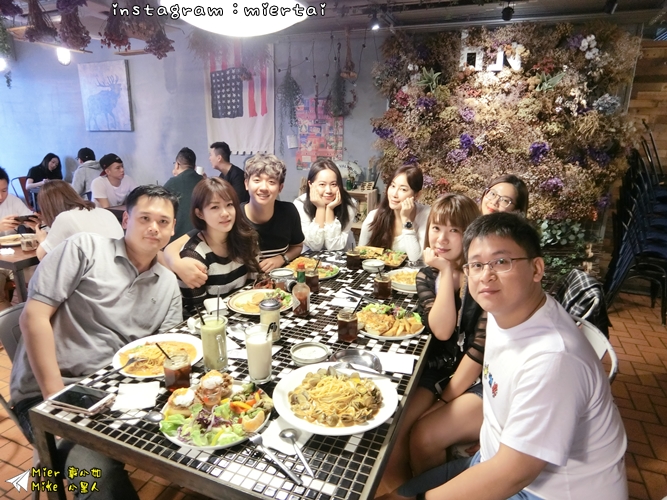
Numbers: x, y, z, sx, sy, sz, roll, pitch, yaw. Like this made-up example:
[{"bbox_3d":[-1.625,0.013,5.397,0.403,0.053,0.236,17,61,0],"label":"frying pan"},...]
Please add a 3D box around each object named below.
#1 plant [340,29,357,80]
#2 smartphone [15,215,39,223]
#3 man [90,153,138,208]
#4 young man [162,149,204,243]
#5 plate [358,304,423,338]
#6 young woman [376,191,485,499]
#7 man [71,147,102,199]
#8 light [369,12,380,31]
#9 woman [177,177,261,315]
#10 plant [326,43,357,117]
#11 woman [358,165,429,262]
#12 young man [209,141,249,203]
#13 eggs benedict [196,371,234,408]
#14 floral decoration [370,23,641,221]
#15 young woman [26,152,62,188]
[{"bbox_3d":[0.140,-1.823,3.772,0.165,0.460,0.160,-6,16,-20],"label":"plant"},{"bbox_3d":[-1.859,-0.191,2.450,0.150,0.075,0.009,-13,65,-39],"label":"smartphone"},{"bbox_3d":[-1.850,-0.200,3.490,0.800,1.240,0.520,15,21,38],"label":"man"},{"bbox_3d":[-1.354,-0.229,3.586,0.780,1.300,0.520,8,17,27],"label":"young man"},{"bbox_3d":[0.191,0.233,1.366,0.234,0.066,0.234,0,15,0],"label":"plate"},{"bbox_3d":[0.460,0.437,1.520,0.650,1.280,0.470,-8,19,-30],"label":"young woman"},{"bbox_3d":[-2.500,-0.421,4.200,0.780,1.220,0.500,15,21,38],"label":"man"},{"bbox_3d":[0.364,-2.030,3.594,0.120,0.160,0.110,8,18,21],"label":"light"},{"bbox_3d":[-0.434,0.290,1.826,0.720,1.220,0.500,11,19,36],"label":"woman"},{"bbox_3d":[0.073,-1.653,3.923,0.300,0.690,0.250,-6,16,-20],"label":"plant"},{"bbox_3d":[0.385,0.174,2.360,0.480,1.290,0.750,7,17,18],"label":"woman"},{"bbox_3d":[-1.067,-0.355,4.003,0.750,1.320,0.500,4,16,17],"label":"young man"},{"bbox_3d":[-0.321,0.378,1.097,0.088,0.063,0.083,2,17,0],"label":"eggs benedict"},{"bbox_3d":[1.523,-1.254,4.006,2.340,1.770,0.220,8,18,21],"label":"floral decoration"},{"bbox_3d":[-3.260,-0.535,4.680,0.780,1.130,0.470,13,20,34],"label":"young woman"}]

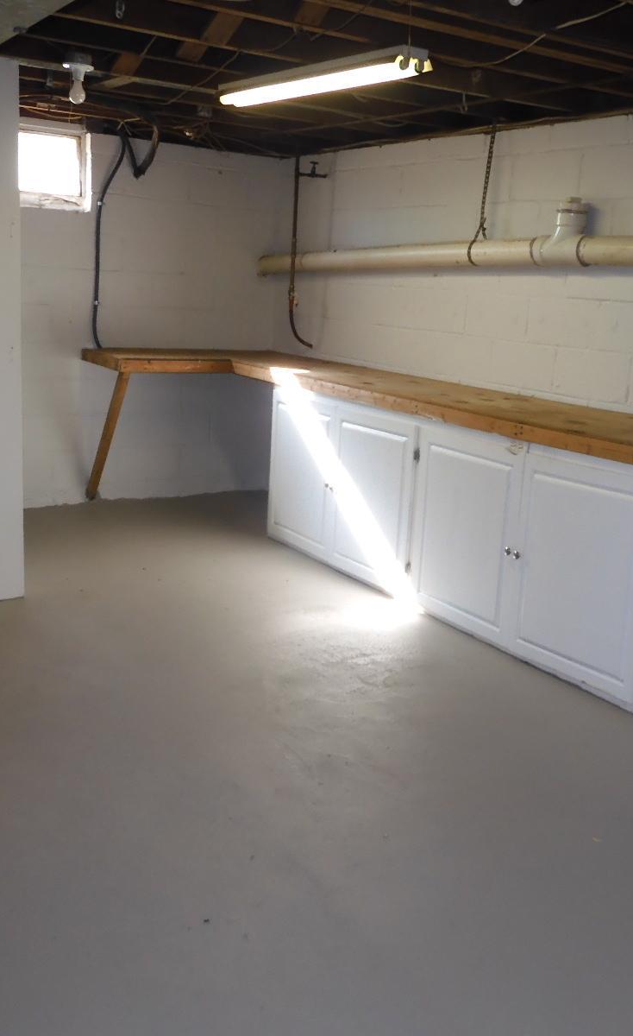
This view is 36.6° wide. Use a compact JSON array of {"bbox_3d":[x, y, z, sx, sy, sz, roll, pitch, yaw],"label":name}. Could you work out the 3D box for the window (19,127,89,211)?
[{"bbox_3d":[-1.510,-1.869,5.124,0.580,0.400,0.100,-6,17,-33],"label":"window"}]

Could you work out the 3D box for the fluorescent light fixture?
[{"bbox_3d":[-0.030,-1.597,3.522,0.150,0.085,1.220,-6,17,-33],"label":"fluorescent light fixture"}]

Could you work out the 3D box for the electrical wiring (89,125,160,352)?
[{"bbox_3d":[-1.071,-1.568,5.383,0.410,1.220,0.120,-6,17,-33],"label":"electrical wiring"}]

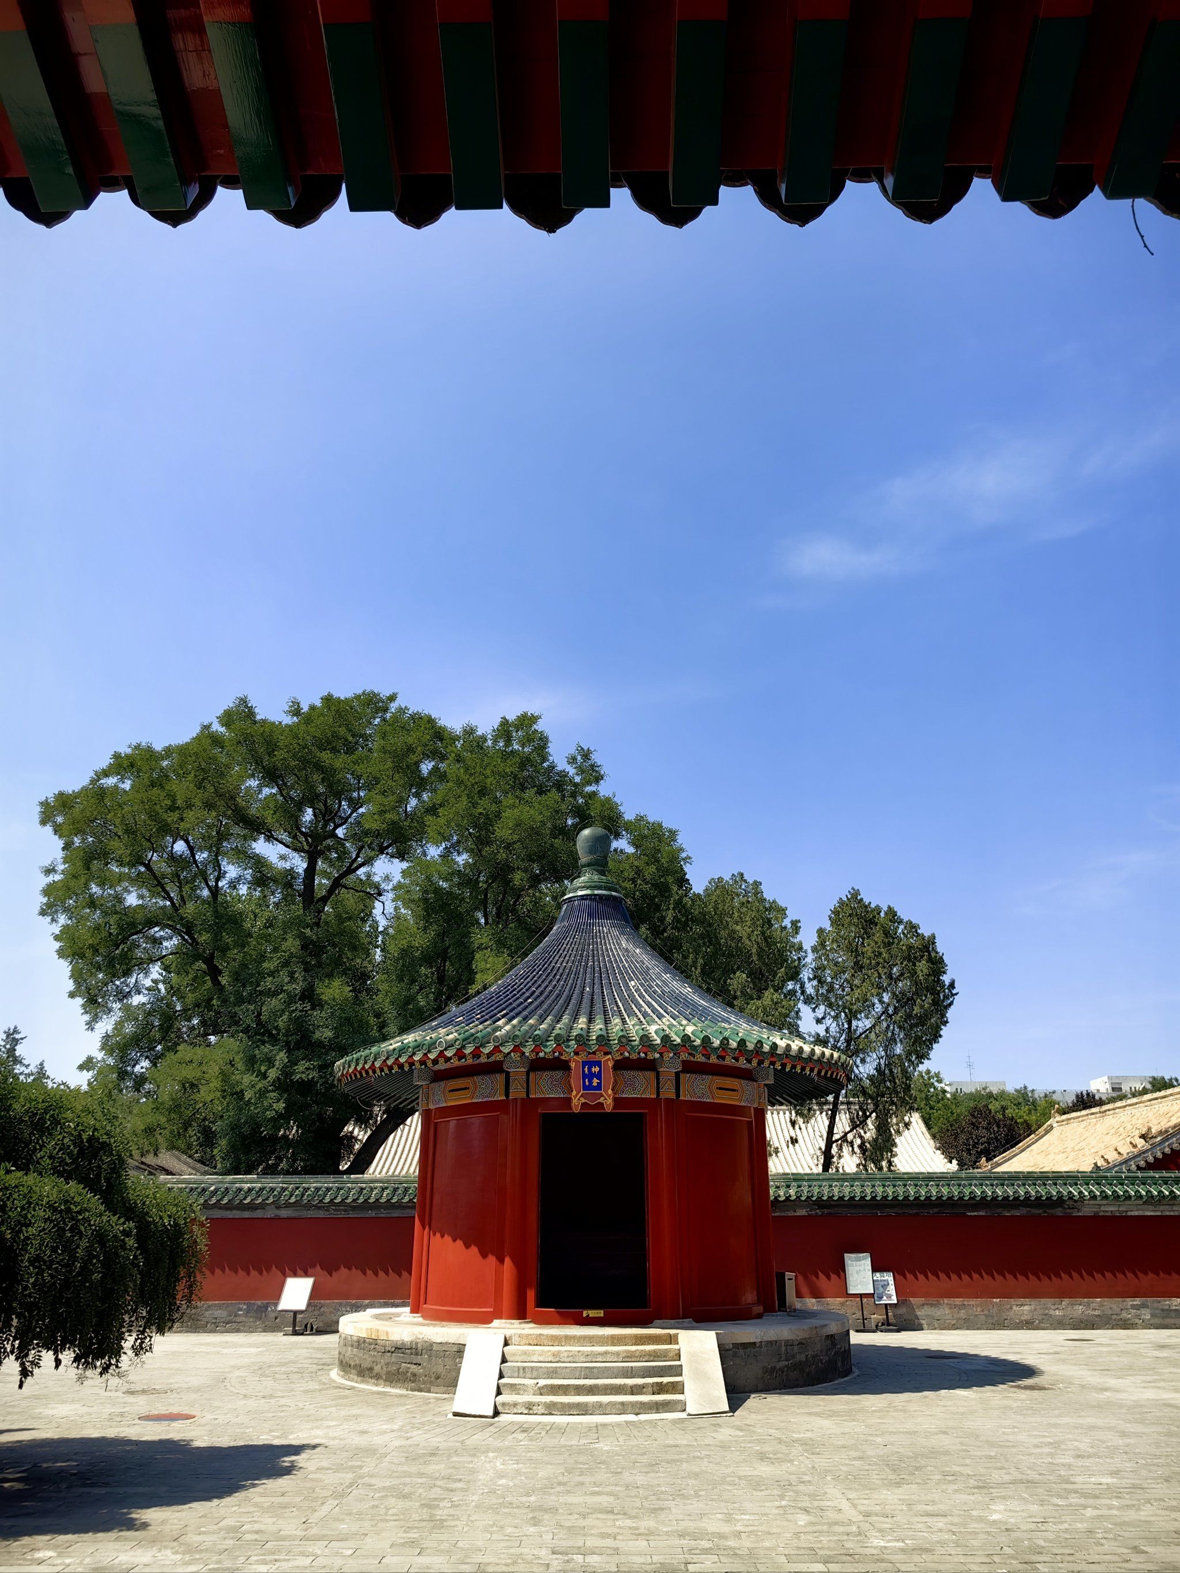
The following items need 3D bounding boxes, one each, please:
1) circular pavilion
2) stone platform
[{"bbox_3d":[0.066,4.912,21.662,9.460,8.767,9.460,0,-21,0],"label":"circular pavilion"},{"bbox_3d":[0.066,9.263,19.689,8.536,0.770,9.240,0,-21,0],"label":"stone platform"}]

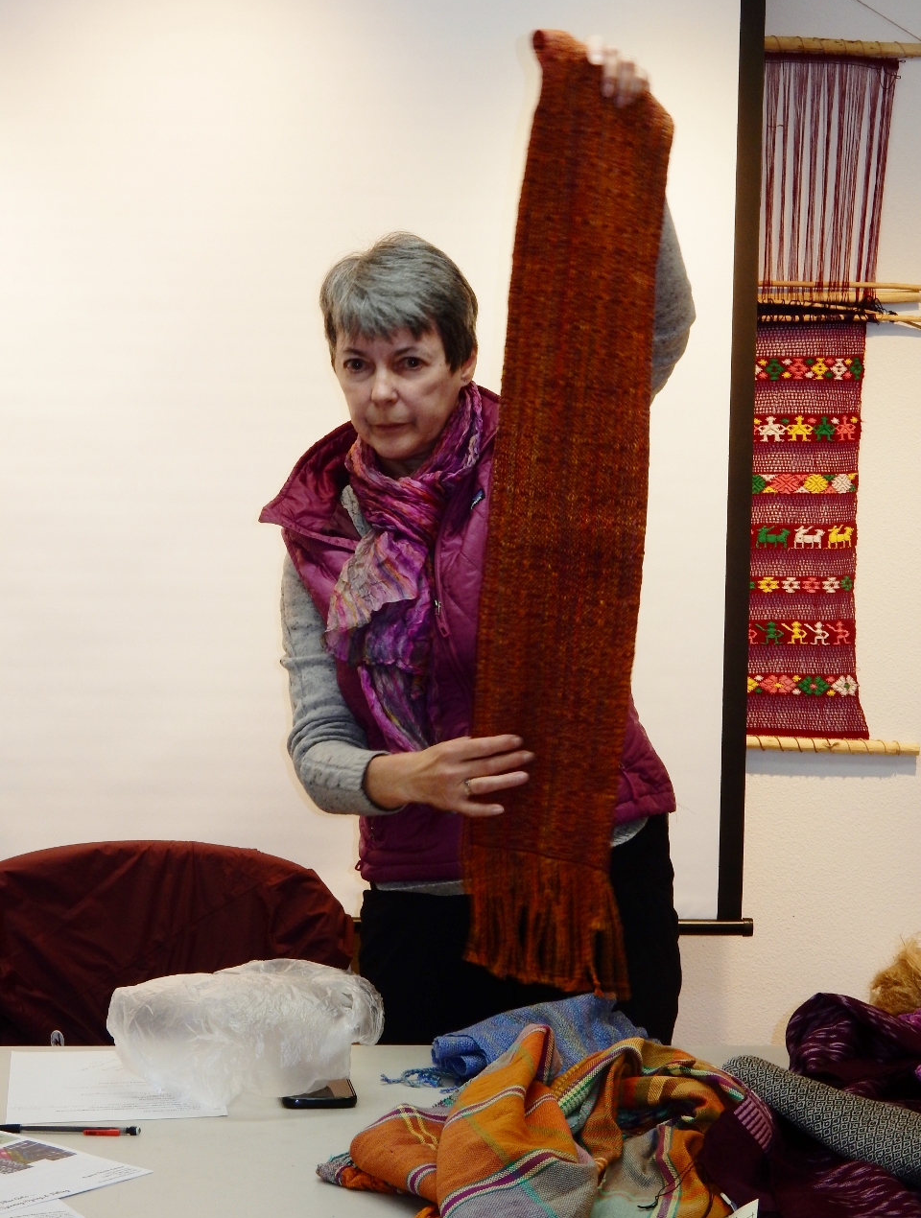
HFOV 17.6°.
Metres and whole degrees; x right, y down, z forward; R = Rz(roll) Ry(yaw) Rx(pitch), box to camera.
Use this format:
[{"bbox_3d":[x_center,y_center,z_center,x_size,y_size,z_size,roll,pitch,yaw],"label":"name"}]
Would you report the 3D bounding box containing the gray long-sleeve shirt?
[{"bbox_3d":[0.028,-0.065,3.191,0.460,0.750,0.380,1,6,13],"label":"gray long-sleeve shirt"}]

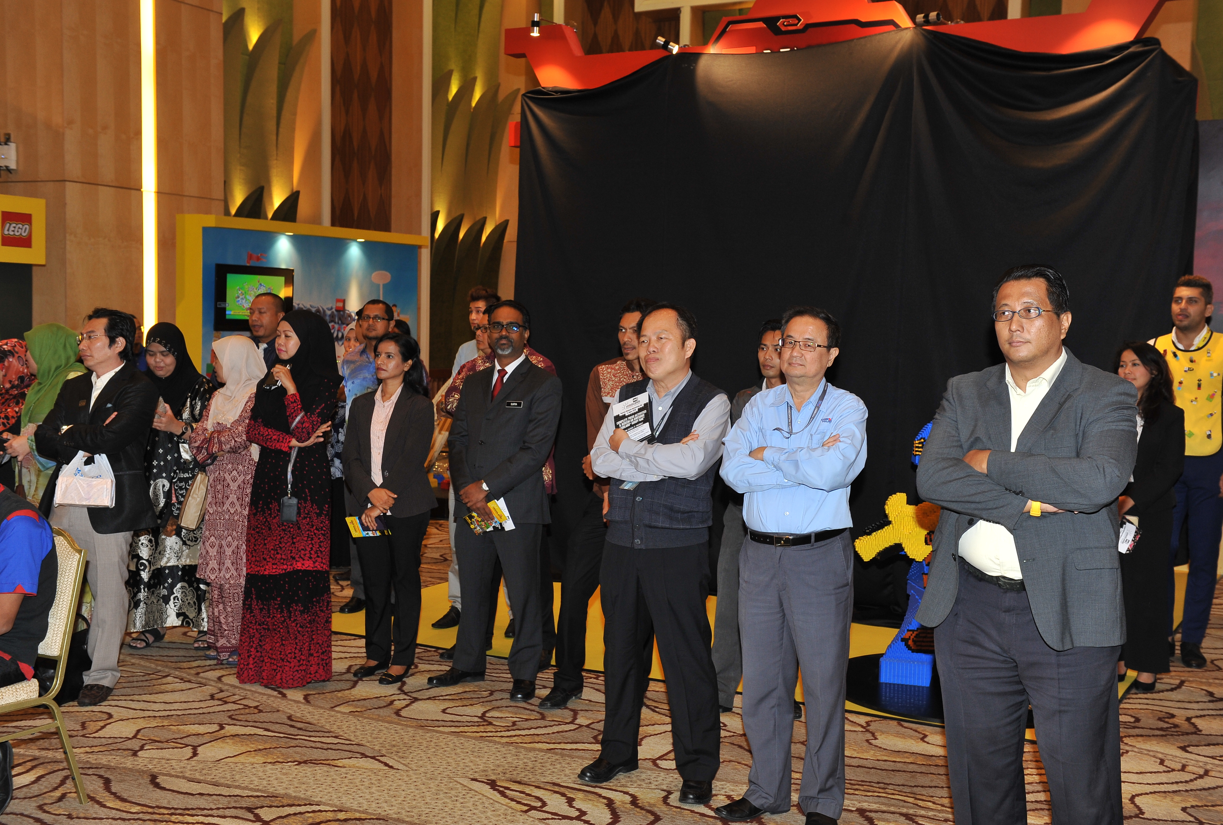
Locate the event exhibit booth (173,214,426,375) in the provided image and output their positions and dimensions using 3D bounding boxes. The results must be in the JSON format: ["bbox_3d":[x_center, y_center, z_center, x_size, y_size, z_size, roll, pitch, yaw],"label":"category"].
[{"bbox_3d":[-2.416,-0.356,11.897,0.320,2.320,2.800,3,4,26],"label":"event exhibit booth"}]

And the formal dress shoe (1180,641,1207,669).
[{"bbox_3d":[2.874,1.175,7.151,0.108,0.105,0.300,2,5,16],"label":"formal dress shoe"}]

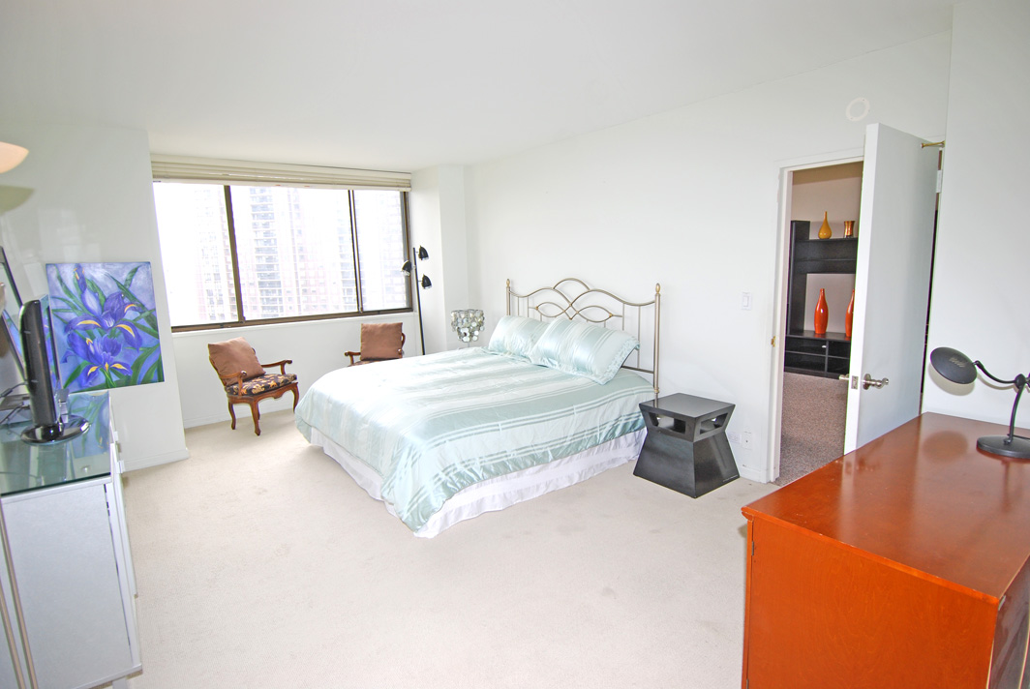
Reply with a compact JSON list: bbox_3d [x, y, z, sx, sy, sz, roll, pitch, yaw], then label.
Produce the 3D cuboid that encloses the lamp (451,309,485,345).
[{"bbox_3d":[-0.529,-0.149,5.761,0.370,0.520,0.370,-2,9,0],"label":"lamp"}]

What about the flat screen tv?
[{"bbox_3d":[-2.377,0.097,2.629,0.240,0.670,0.800,-9,11,-37],"label":"flat screen tv"}]

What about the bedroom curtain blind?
[{"bbox_3d":[-2.301,-1.786,5.478,2.620,0.220,0.090,-8,11,-36],"label":"bedroom curtain blind"}]

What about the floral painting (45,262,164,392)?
[{"bbox_3d":[-3.064,-0.135,3.905,0.600,0.950,0.035,-8,11,-36],"label":"floral painting"}]

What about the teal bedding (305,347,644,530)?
[{"bbox_3d":[-0.380,0.516,4.247,2.110,0.630,2.140,-8,11,-36],"label":"teal bedding"}]

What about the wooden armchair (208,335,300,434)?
[{"bbox_3d":[-2.599,0.379,5.154,0.610,0.880,0.600,1,9,20],"label":"wooden armchair"}]

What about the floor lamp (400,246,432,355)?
[{"bbox_3d":[-1.120,-0.249,6.024,0.380,1.760,0.280,-3,9,-9],"label":"floor lamp"}]

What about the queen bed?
[{"bbox_3d":[-0.324,0.196,4.242,2.220,1.360,2.120,-8,11,-36],"label":"queen bed"}]

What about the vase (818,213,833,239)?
[{"bbox_3d":[3.921,-1.502,6.506,0.150,0.330,0.150,-8,11,-36],"label":"vase"}]

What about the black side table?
[{"bbox_3d":[1.195,0.672,3.585,0.510,0.515,0.510,-8,11,-36],"label":"black side table"}]

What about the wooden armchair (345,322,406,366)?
[{"bbox_3d":[-1.552,0.226,5.926,0.600,0.880,0.610,-2,9,2],"label":"wooden armchair"}]

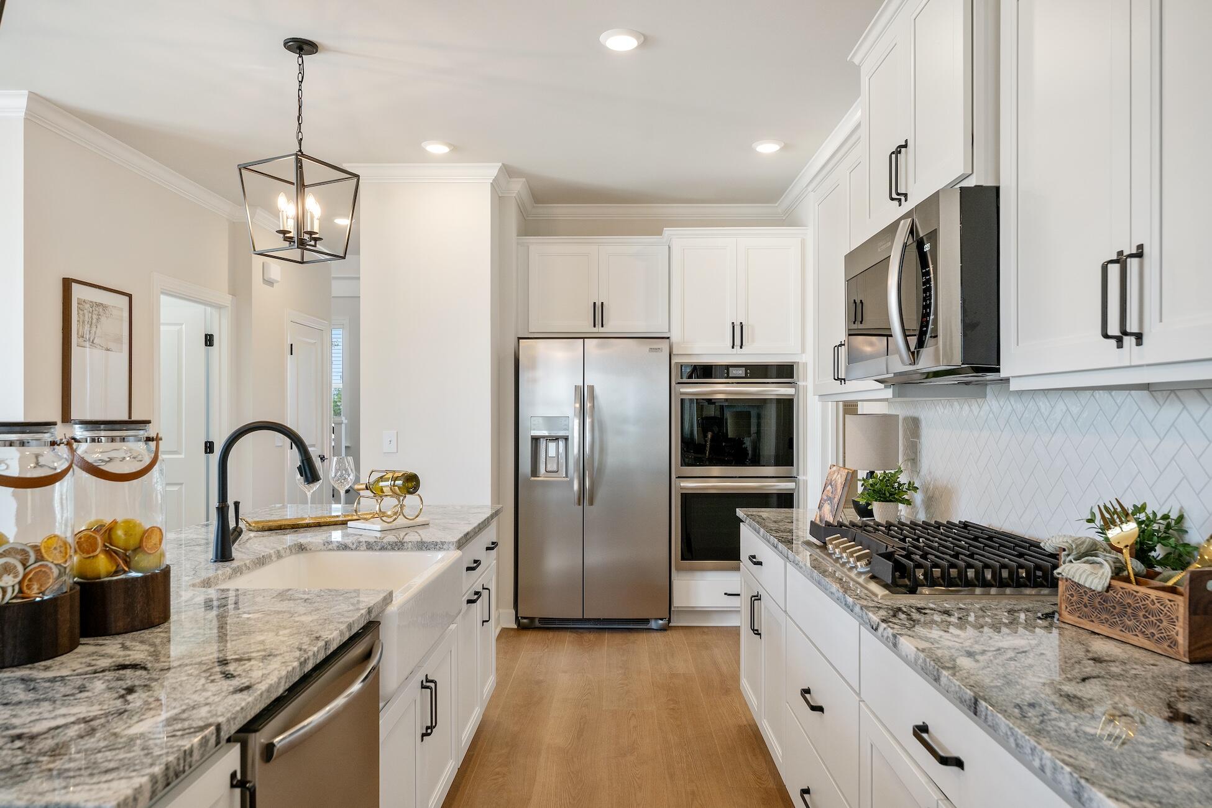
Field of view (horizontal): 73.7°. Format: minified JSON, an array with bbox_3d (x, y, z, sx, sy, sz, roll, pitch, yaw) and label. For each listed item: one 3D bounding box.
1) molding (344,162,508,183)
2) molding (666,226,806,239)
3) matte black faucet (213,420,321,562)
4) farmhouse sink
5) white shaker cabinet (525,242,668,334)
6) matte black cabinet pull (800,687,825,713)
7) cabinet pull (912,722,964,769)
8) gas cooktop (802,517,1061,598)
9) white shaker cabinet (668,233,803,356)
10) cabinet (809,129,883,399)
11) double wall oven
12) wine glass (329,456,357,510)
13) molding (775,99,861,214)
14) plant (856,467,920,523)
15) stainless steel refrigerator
[{"bbox_3d":[-1.060,-1.337,4.685,0.920,0.087,0.090,0,0,1],"label":"molding"},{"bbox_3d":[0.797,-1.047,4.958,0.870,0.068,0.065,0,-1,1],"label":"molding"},{"bbox_3d":[-0.935,0.236,2.235,0.290,0.385,0.105,0,0,2],"label":"matte black faucet"},{"bbox_3d":[-0.740,0.575,2.252,0.520,0.225,0.850,0,-1,1],"label":"farmhouse sink"},{"bbox_3d":[-0.062,-0.745,5.380,0.920,0.600,0.440,0,0,1],"label":"white shaker cabinet"},{"bbox_3d":[0.541,0.781,2.128,0.032,0.017,0.158,0,0,1],"label":"matte black cabinet pull"},{"bbox_3d":[0.543,0.561,1.334,0.029,0.015,0.165,0,-1,1],"label":"cabinet pull"},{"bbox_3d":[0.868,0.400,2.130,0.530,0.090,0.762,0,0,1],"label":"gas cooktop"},{"bbox_3d":[0.816,-0.676,5.269,0.830,0.750,0.610,0,-1,1],"label":"white shaker cabinet"},{"bbox_3d":[1.054,-0.491,3.034,0.320,0.920,0.930,0,-1,1],"label":"cabinet"},{"bbox_3d":[0.818,0.390,5.240,0.762,1.285,0.620,0,0,1],"label":"double wall oven"},{"bbox_3d":[-0.981,0.312,3.028,0.096,0.224,0.096,0,-1,1],"label":"wine glass"},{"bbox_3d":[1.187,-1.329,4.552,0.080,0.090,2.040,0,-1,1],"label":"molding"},{"bbox_3d":[0.998,0.326,2.870,0.210,0.210,0.200,0,0,1],"label":"plant"},{"bbox_3d":[-0.075,0.486,5.200,0.915,1.775,0.750,0,0,1],"label":"stainless steel refrigerator"}]

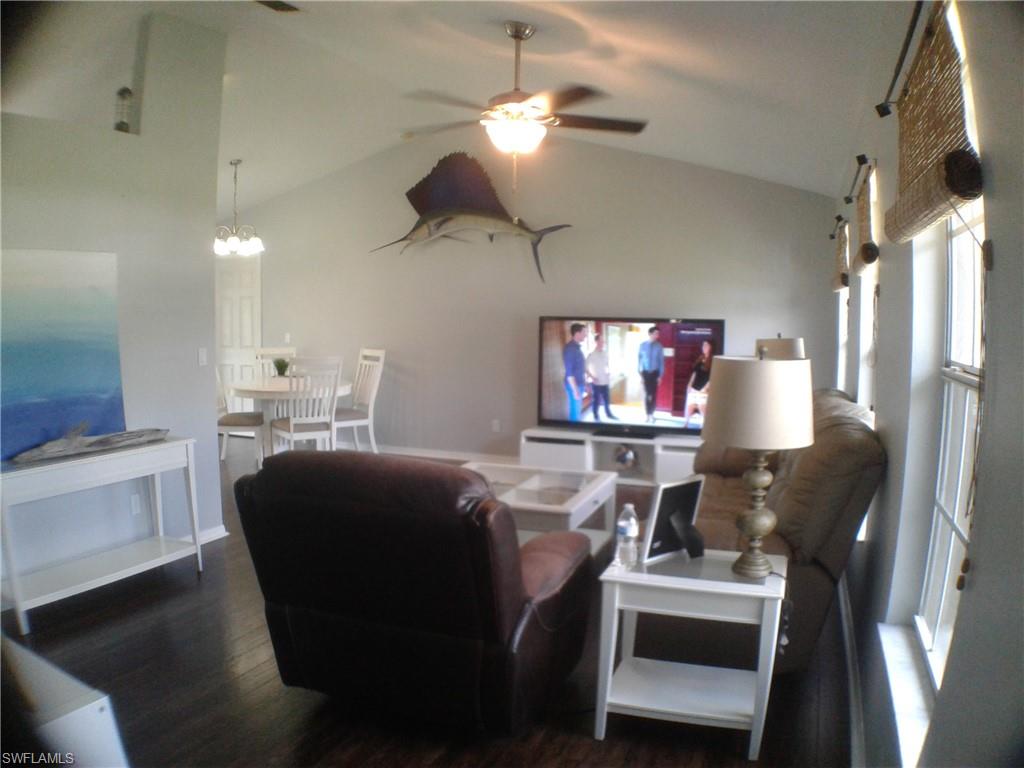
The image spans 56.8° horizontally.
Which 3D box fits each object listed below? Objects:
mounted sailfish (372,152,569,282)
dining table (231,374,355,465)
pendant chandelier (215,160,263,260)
[{"bbox_3d":[-0.364,-1.469,8.300,1.820,1.120,0.280,3,6,17],"label":"mounted sailfish"},{"bbox_3d":[-1.879,0.344,8.050,1.040,0.750,1.040,1,5,0],"label":"dining table"},{"bbox_3d":[-2.289,-1.482,7.950,0.440,0.820,0.440,3,6,17],"label":"pendant chandelier"}]

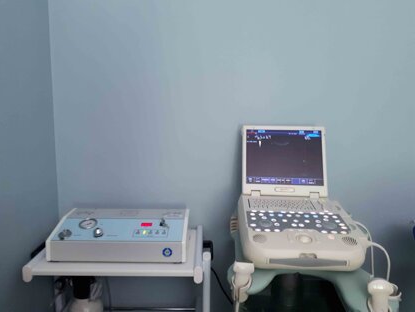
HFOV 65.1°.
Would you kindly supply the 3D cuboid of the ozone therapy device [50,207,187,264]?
[{"bbox_3d":[-0.291,0.274,1.157,0.440,0.113,0.241,0,6,1],"label":"ozone therapy device"}]

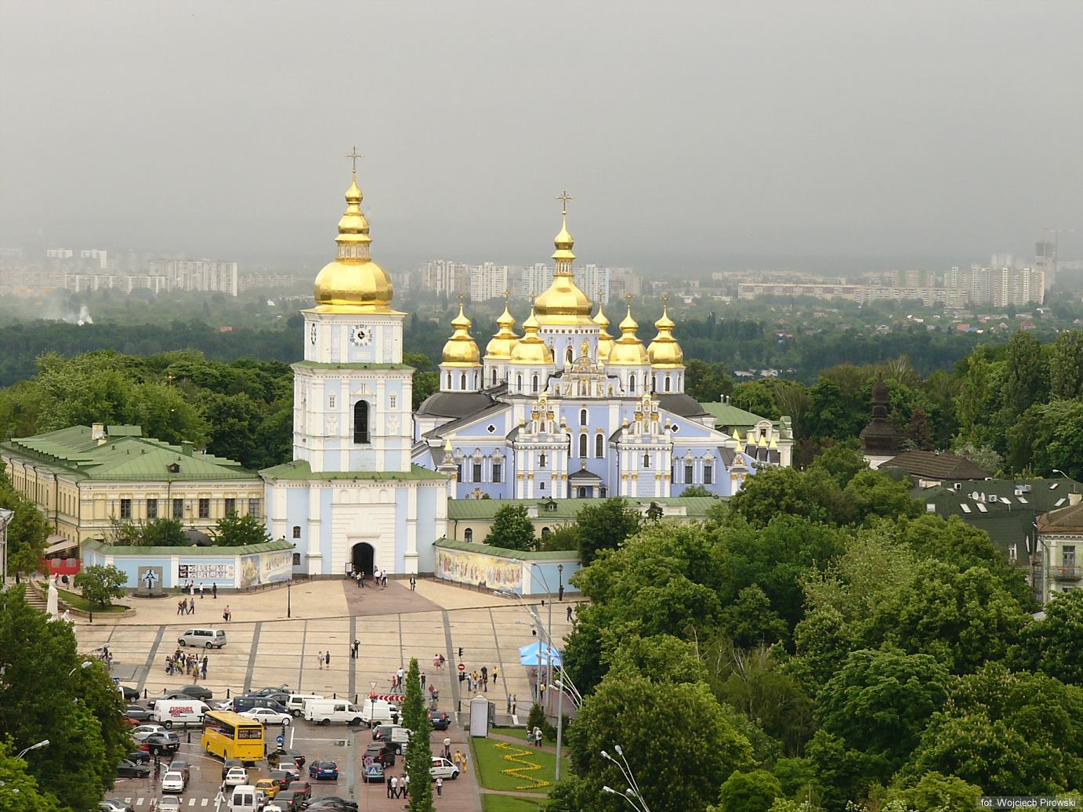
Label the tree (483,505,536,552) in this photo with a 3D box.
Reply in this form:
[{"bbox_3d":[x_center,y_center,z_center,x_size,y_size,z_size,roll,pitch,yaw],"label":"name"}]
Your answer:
[{"bbox_3d":[-3.585,14.539,523.411,5.770,7.400,5.770,0,2,0],"label":"tree"}]

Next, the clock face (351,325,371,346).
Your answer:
[{"bbox_3d":[-20.007,-7.792,527.850,2.400,2.350,0.250,-1,2,-13],"label":"clock face"}]

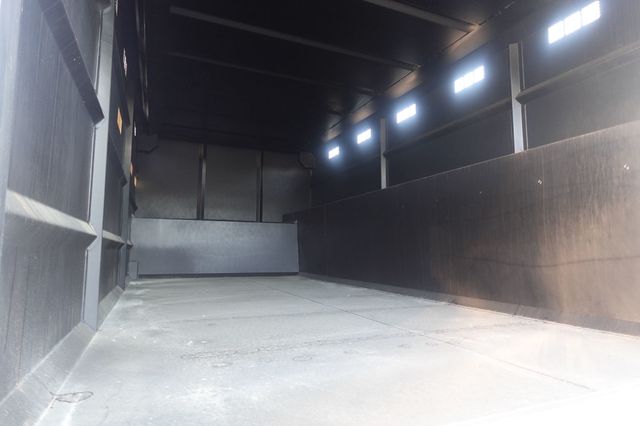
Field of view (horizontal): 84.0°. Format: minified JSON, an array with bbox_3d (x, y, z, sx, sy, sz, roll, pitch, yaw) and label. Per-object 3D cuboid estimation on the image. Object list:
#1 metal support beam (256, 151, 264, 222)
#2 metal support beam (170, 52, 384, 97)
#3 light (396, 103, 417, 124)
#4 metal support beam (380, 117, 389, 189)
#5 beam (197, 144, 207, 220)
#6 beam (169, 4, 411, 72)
[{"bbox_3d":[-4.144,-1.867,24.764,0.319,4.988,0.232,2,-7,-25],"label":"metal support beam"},{"bbox_3d":[-1.527,-6.338,16.465,10.106,0.170,0.190,1,-6,-25],"label":"metal support beam"},{"bbox_3d":[4.087,-4.667,16.770,0.120,0.508,1.392,2,-7,-25],"label":"light"},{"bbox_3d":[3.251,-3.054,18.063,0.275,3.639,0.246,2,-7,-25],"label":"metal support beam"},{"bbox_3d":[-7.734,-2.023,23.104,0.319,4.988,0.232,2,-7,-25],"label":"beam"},{"bbox_3d":[-0.264,-6.591,13.706,10.150,0.170,0.190,1,-6,-25],"label":"beam"}]

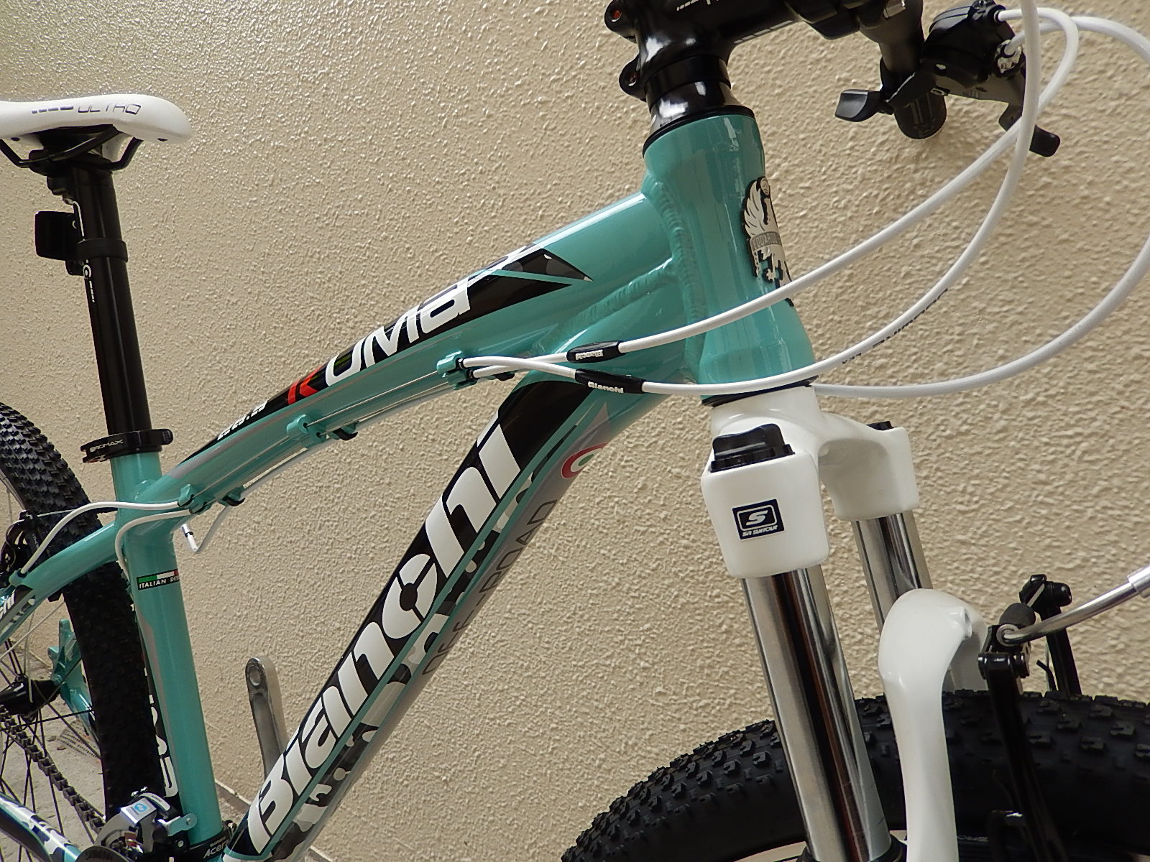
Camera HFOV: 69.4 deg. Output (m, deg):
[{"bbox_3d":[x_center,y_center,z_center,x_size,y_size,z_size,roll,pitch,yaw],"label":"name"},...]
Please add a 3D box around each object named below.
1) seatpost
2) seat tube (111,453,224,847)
[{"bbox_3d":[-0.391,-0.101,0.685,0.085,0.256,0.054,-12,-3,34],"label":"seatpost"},{"bbox_3d":[-0.325,0.178,0.668,0.040,0.326,0.035,-12,-1,35],"label":"seat tube"}]

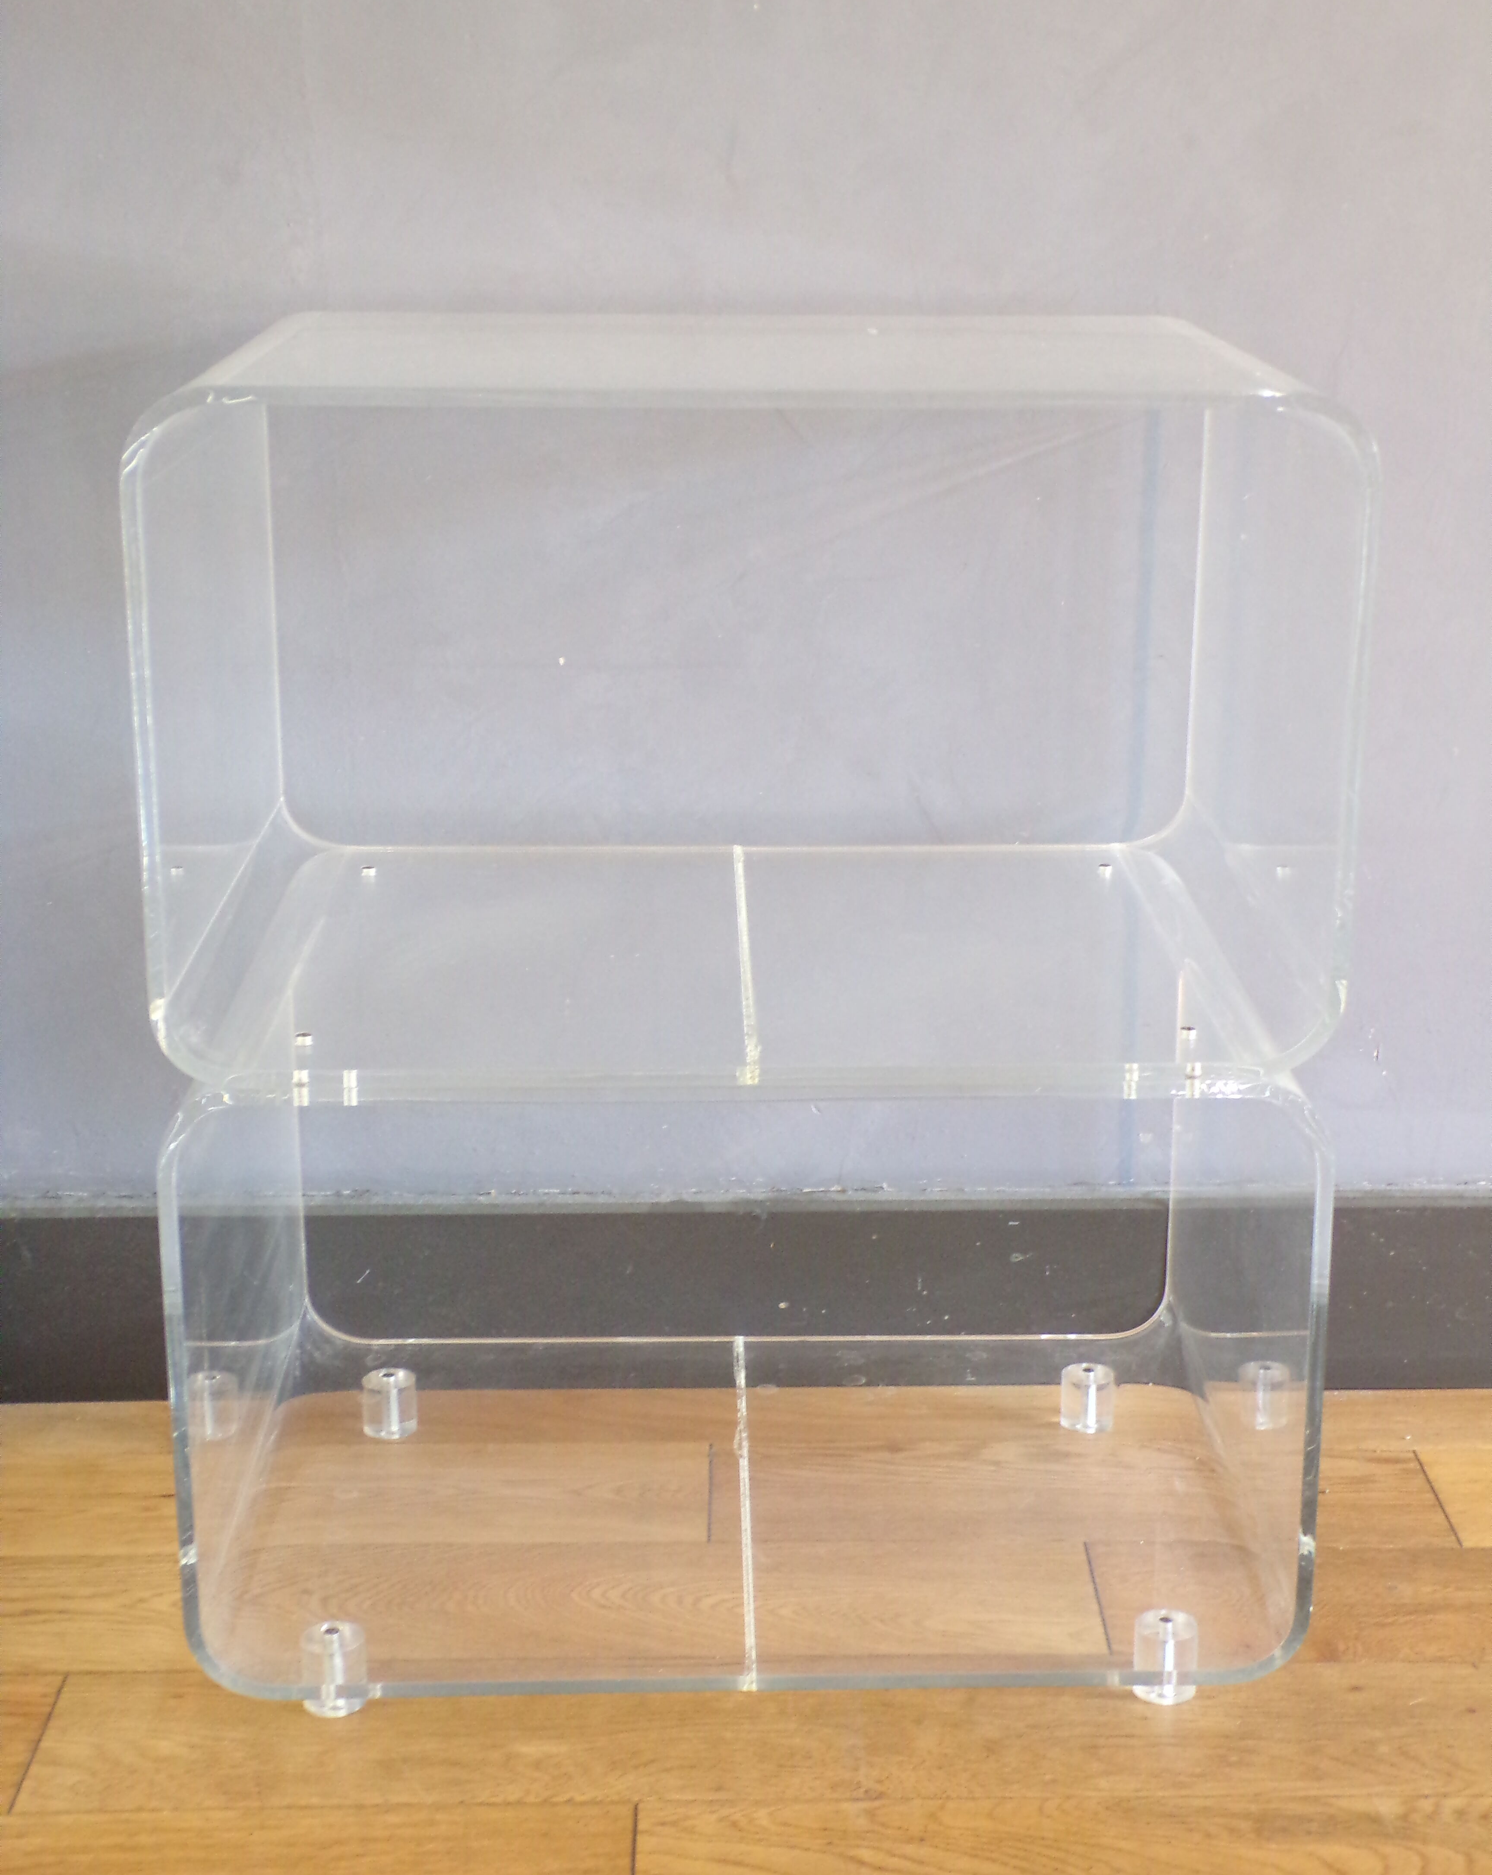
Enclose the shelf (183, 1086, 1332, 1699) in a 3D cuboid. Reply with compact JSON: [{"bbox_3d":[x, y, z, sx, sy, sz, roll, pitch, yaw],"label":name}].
[{"bbox_3d":[-0.002,0.178,1.670,0.600,0.348,0.424,0,17,-1],"label":"shelf"}]

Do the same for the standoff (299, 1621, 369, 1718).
[{"bbox_3d":[-0.230,0.410,1.569,0.035,0.036,0.035,0,17,-1],"label":"standoff"}]

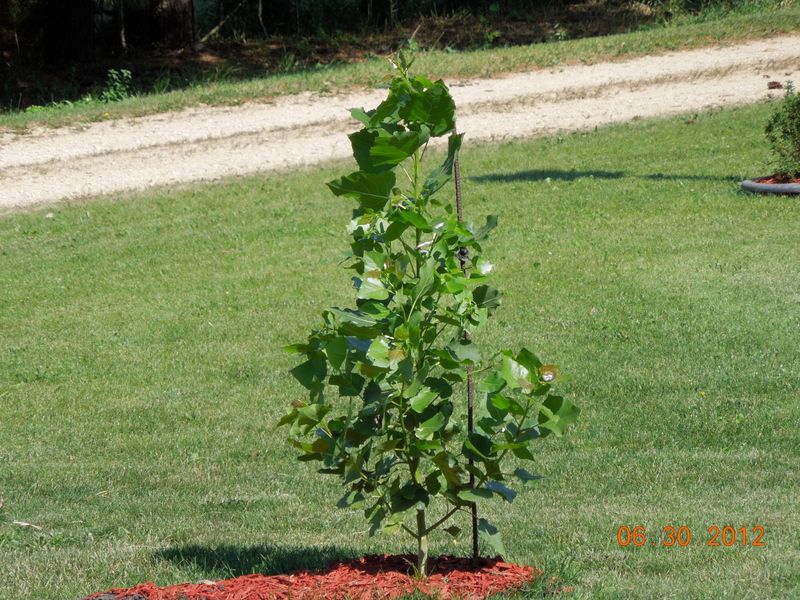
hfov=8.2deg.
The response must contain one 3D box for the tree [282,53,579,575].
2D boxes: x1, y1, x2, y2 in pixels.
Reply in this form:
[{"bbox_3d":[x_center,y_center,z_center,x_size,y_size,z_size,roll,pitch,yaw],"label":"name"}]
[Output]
[{"bbox_3d":[0.090,0.040,16.500,0.870,1.540,0.840,0,4,0],"label":"tree"}]

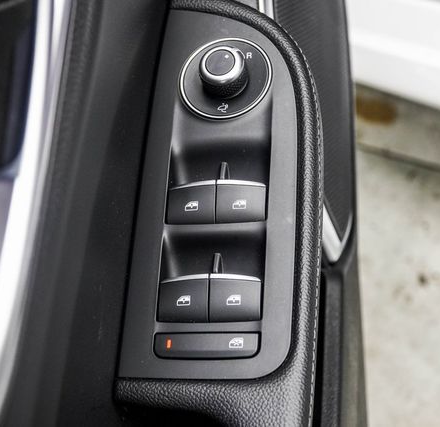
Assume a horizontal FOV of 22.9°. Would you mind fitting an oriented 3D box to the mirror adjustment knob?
[{"bbox_3d":[0.001,-0.067,0.508,0.022,0.014,0.022,-5,65,12],"label":"mirror adjustment knob"}]

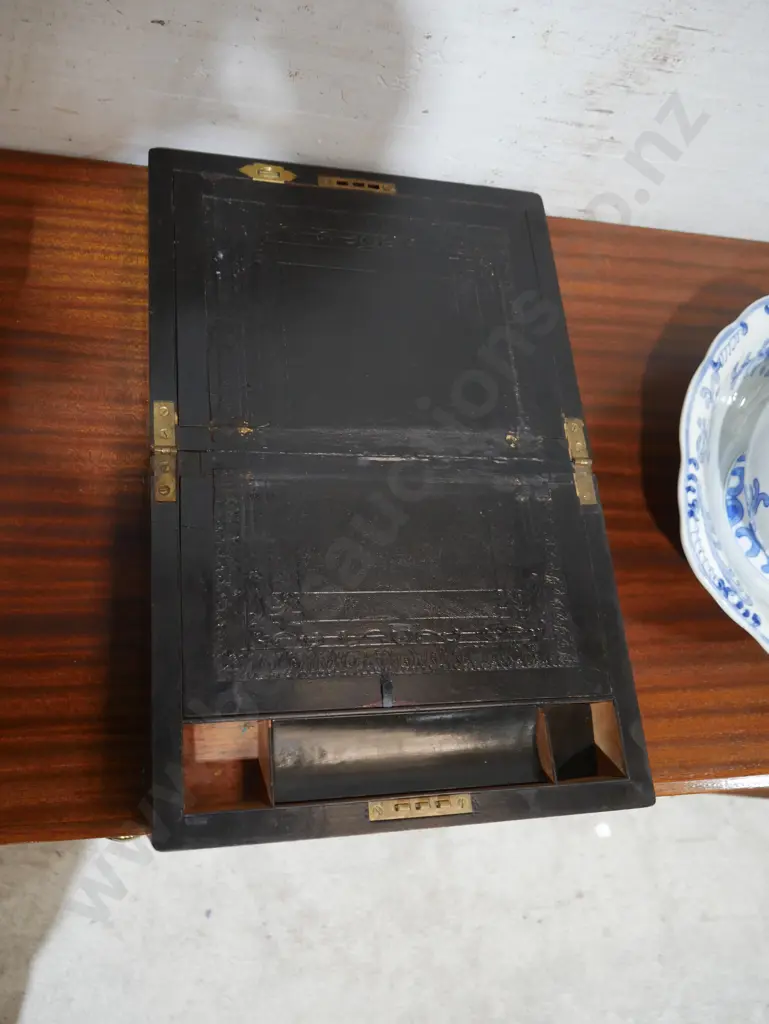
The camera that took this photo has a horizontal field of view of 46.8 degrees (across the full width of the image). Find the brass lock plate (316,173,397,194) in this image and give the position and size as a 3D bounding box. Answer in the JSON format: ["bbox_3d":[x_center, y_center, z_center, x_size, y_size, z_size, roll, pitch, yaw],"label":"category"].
[{"bbox_3d":[-0.021,-0.260,0.709,0.064,0.003,0.011,0,70,-16],"label":"brass lock plate"}]

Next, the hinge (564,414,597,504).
[{"bbox_3d":[0.149,-0.038,0.674,0.014,0.005,0.071,0,70,-16],"label":"hinge"}]

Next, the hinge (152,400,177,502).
[{"bbox_3d":[-0.146,-0.040,0.589,0.013,0.005,0.072,0,70,-16],"label":"hinge"}]

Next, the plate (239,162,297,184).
[{"bbox_3d":[-0.090,-0.262,0.690,0.044,0.003,0.016,0,70,-16],"label":"plate"}]

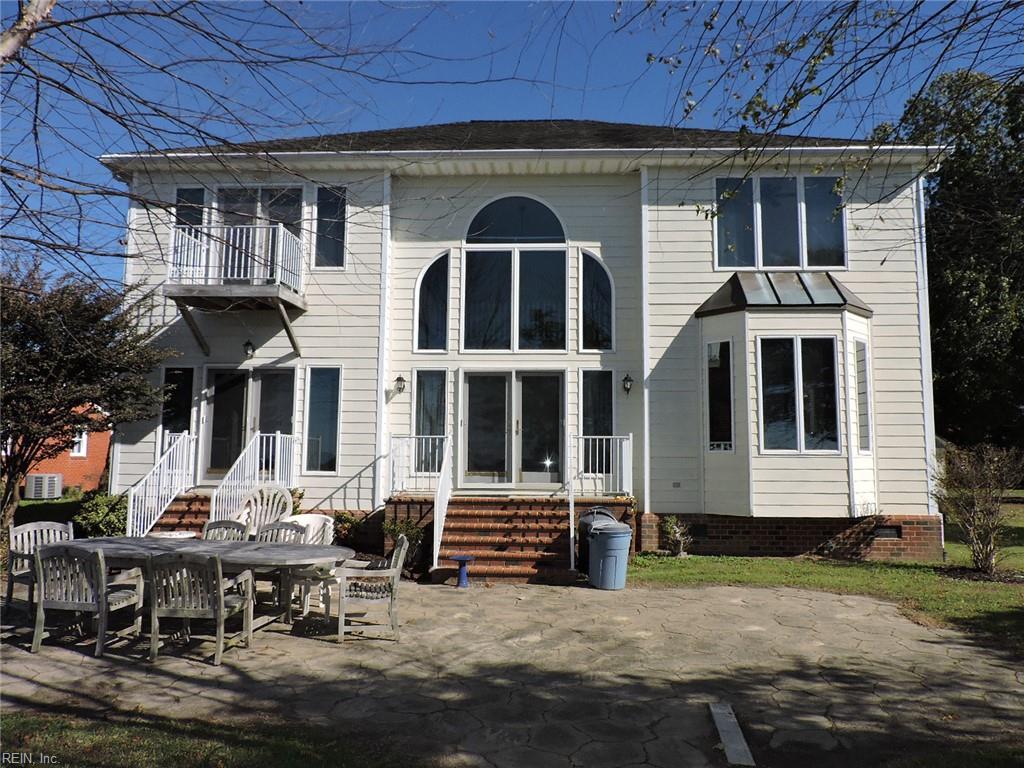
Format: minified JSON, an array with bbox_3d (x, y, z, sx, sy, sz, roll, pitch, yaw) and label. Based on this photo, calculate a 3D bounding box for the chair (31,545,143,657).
[{"bbox_3d":[-3.485,1.712,5.861,0.620,0.890,0.650,0,-6,5],"label":"chair"}]

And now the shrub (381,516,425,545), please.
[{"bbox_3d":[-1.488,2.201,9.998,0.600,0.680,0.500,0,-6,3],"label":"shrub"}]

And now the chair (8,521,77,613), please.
[{"bbox_3d":[-4.834,1.908,7.444,0.590,0.880,0.590,-3,-7,32],"label":"chair"}]

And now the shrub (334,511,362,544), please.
[{"bbox_3d":[-2.626,2.343,11.200,0.600,0.720,0.550,0,-6,0],"label":"shrub"}]

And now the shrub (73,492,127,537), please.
[{"bbox_3d":[-6.071,2.093,10.500,0.880,1.000,0.850,0,-6,0],"label":"shrub"}]

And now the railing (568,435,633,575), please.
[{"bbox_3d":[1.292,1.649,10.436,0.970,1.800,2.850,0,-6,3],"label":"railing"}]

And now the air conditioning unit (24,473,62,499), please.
[{"bbox_3d":[-16.358,3.624,24.808,0.780,0.760,0.780,0,-6,3],"label":"air conditioning unit"}]

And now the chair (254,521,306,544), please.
[{"bbox_3d":[-2.435,1.845,6.958,0.600,0.880,0.640,-1,-6,14],"label":"chair"}]

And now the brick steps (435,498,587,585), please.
[{"bbox_3d":[-0.032,2.147,9.903,1.880,1.000,1.400,0,-6,3],"label":"brick steps"}]

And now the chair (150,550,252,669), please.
[{"bbox_3d":[-2.486,1.749,5.801,0.590,0.880,0.600,0,-6,6],"label":"chair"}]

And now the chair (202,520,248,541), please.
[{"bbox_3d":[-3.194,1.926,7.501,0.580,0.880,0.580,-1,-6,12],"label":"chair"}]

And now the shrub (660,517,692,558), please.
[{"bbox_3d":[2.549,2.378,11.000,0.500,0.660,0.480,0,-6,0],"label":"shrub"}]

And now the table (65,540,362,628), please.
[{"bbox_3d":[-2.799,1.897,6.545,3.100,0.740,1.180,-2,-7,21],"label":"table"}]

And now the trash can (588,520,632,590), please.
[{"bbox_3d":[1.260,2.166,9.099,0.520,0.820,0.540,-1,-6,10],"label":"trash can"}]

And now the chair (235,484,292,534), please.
[{"bbox_3d":[-2.863,1.683,8.102,0.600,1.000,0.620,-3,-7,32],"label":"chair"}]

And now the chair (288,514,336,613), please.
[{"bbox_3d":[-2.133,1.880,7.444,0.620,0.920,0.620,0,-6,8],"label":"chair"}]

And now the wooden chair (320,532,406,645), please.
[{"bbox_3d":[-1.211,1.790,6.345,0.640,0.880,0.600,2,-6,-9],"label":"wooden chair"}]

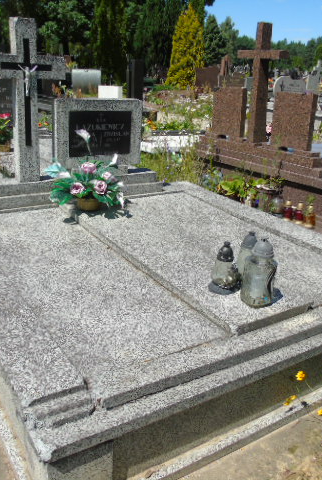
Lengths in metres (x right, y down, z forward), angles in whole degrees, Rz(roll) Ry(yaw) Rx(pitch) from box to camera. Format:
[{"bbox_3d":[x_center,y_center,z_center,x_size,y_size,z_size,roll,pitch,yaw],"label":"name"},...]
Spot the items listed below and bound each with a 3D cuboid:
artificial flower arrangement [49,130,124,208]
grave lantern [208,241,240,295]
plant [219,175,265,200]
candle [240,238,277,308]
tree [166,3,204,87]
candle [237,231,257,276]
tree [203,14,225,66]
[{"bbox_3d":[-0.516,-0.491,3.186,0.460,0.500,0.380,-10,25,-32],"label":"artificial flower arrangement"},{"bbox_3d":[0.311,0.117,2.185,0.135,0.225,0.135,3,20,-1],"label":"grave lantern"},{"bbox_3d":[0.815,-0.516,4.604,0.420,0.320,0.360,-10,25,-32],"label":"plant"},{"bbox_3d":[0.439,0.140,2.043,0.140,0.295,0.140,3,20,-1],"label":"candle"},{"bbox_3d":[1.381,-10.366,25.192,2.150,4.625,2.150,3,20,-1],"label":"tree"},{"bbox_3d":[0.430,0.083,2.250,0.105,0.256,0.105,-10,24,-31],"label":"candle"},{"bbox_3d":[4.288,-16.900,41.006,2.500,5.614,2.500,-10,25,-32],"label":"tree"}]

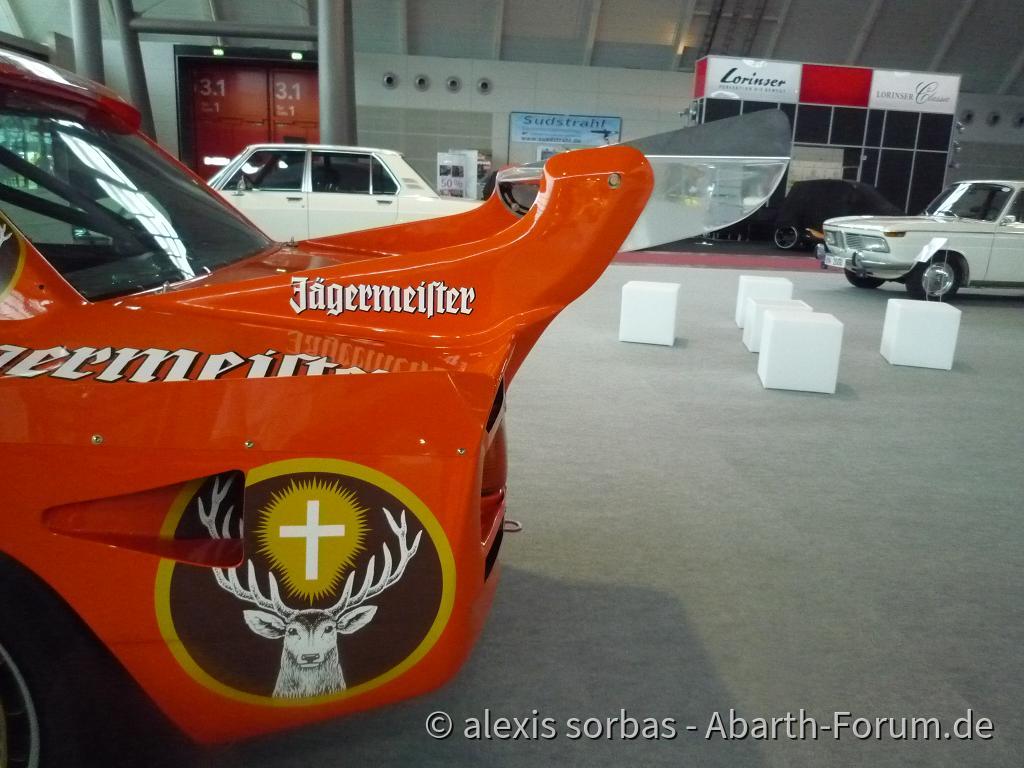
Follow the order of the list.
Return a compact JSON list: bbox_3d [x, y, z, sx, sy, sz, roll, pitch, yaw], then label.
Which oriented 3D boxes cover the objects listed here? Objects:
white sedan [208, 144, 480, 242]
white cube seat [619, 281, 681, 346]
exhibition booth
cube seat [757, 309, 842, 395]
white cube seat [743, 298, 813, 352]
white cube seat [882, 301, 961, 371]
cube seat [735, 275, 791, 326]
[{"bbox_3d":[-2.423,-2.203,9.182,4.620,1.420,1.690,0,15,-8],"label":"white sedan"},{"bbox_3d":[1.075,-0.552,5.743,0.392,0.410,0.392,6,15,14],"label":"white cube seat"},{"bbox_3d":[7.968,-6.056,19.572,6.950,4.400,1.200,-1,15,-10],"label":"exhibition booth"},{"bbox_3d":[1.765,-0.205,4.549,0.392,0.410,0.392,5,15,11],"label":"cube seat"},{"bbox_3d":[1.984,-0.431,5.541,0.392,0.348,0.392,4,15,8],"label":"white cube seat"},{"bbox_3d":[2.918,-0.363,5.303,0.392,0.410,0.392,6,15,13],"label":"white cube seat"},{"bbox_3d":[2.209,-0.709,6.492,0.392,0.410,0.392,5,15,10],"label":"cube seat"}]

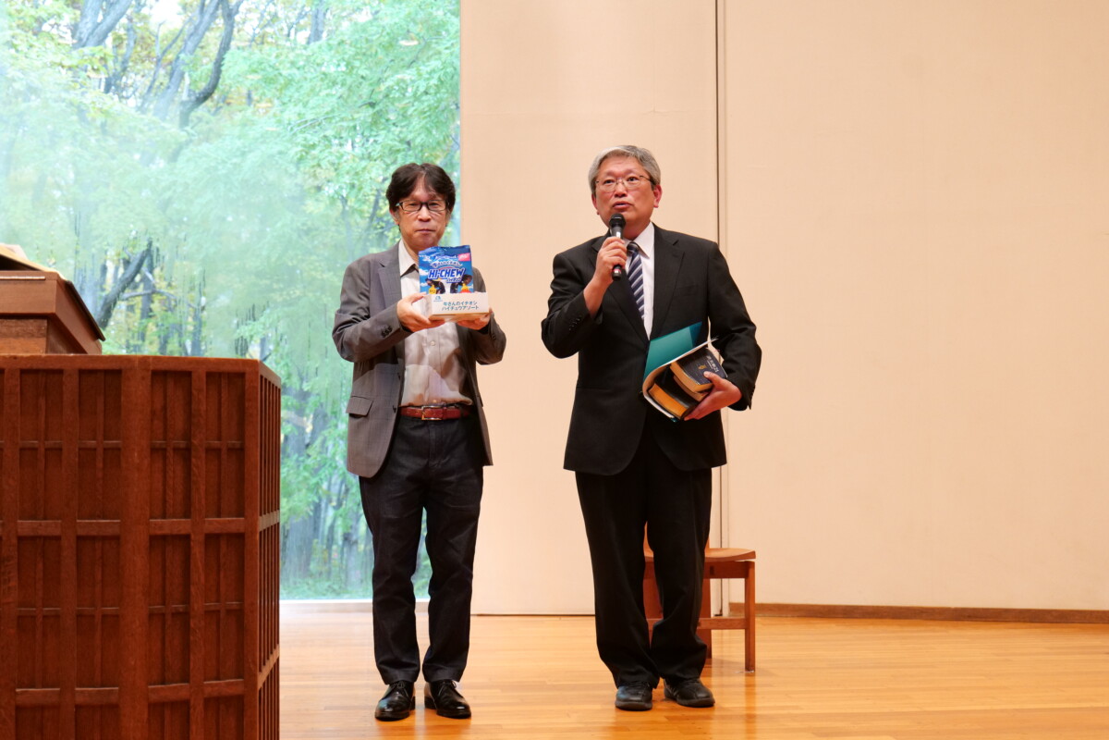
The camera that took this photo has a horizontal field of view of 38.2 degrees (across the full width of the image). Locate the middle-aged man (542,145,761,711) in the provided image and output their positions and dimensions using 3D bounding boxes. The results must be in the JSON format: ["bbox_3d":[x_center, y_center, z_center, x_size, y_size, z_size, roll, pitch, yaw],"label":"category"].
[{"bbox_3d":[0.293,0.161,4.968,0.660,1.757,0.440,0,-3,5],"label":"middle-aged man"}]

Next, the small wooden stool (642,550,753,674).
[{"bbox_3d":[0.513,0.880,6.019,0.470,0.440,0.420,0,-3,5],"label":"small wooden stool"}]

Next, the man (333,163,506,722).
[{"bbox_3d":[-0.395,0.194,4.803,0.510,1.675,0.500,0,-3,-9],"label":"man"}]

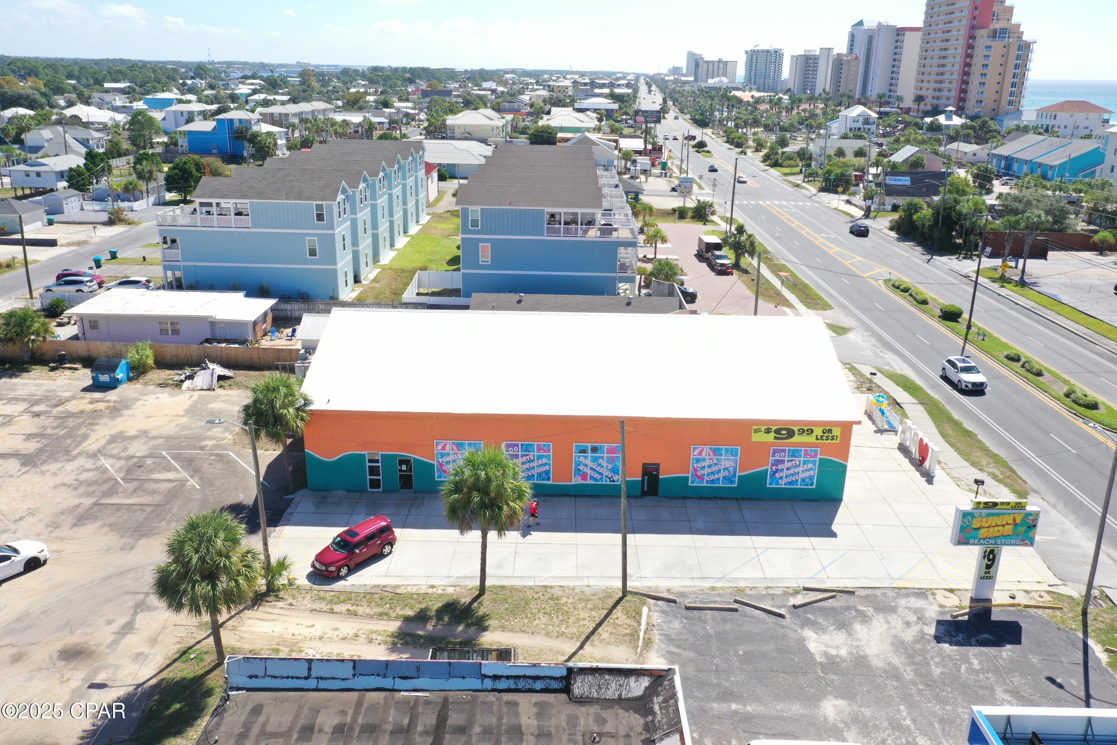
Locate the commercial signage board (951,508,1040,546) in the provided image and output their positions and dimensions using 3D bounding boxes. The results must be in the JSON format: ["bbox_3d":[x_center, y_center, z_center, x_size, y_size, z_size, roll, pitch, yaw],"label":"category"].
[{"bbox_3d":[20.682,7.289,41.116,3.781,1.920,0.448,1,19,0],"label":"commercial signage board"}]

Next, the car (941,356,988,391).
[{"bbox_3d":[33.695,-0.063,71.872,1.920,1.670,4.700,1,19,0],"label":"car"}]

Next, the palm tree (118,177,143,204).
[{"bbox_3d":[-71.330,-30.057,145.823,3.224,4.841,3.224,1,19,0],"label":"palm tree"}]

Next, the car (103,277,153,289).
[{"bbox_3d":[-46.334,-9.382,93.757,4.600,1.660,1.860,1,19,-1],"label":"car"}]

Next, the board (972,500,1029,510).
[{"bbox_3d":[19.872,5.952,39.130,2.420,0.400,0.200,1,19,-1],"label":"board"}]

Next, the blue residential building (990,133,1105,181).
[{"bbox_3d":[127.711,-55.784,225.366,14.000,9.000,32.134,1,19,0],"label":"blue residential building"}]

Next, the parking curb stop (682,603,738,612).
[{"bbox_3d":[6.964,10.707,39.454,2.396,0.155,0.175,1,19,2],"label":"parking curb stop"}]

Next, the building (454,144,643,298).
[{"bbox_3d":[-0.830,-23.113,120.513,19.154,11.990,59.998,1,19,0],"label":"building"}]

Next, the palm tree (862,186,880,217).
[{"bbox_3d":[53.650,-29.487,149.545,2.896,5.095,2.896,1,19,0],"label":"palm tree"}]

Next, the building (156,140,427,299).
[{"bbox_3d":[-32.338,-23.806,120.723,19.104,12.040,61.988,1,19,0],"label":"building"}]

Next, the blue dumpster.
[{"bbox_3d":[-33.981,0.067,65.750,2.050,1.720,1.420,3,19,5],"label":"blue dumpster"}]

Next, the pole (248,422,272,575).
[{"bbox_3d":[-13.954,6.356,40.465,0.279,8.756,0.279,1,19,0],"label":"pole"}]

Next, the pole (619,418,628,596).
[{"bbox_3d":[3.038,6.465,40.426,0.279,9.154,0.279,-2,19,1],"label":"pole"}]

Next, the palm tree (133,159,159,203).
[{"bbox_3d":[-73.811,-34.104,155.088,4.378,7.363,4.378,1,19,0],"label":"palm tree"}]

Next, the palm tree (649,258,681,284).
[{"bbox_3d":[12.515,-11.835,101.733,3.550,3.300,3.550,1,19,0],"label":"palm tree"}]

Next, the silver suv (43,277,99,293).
[{"bbox_3d":[-51.120,-9.017,90.995,5.000,1.760,1.950,1,19,1],"label":"silver suv"}]

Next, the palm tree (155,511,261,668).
[{"bbox_3d":[-13.651,8.681,34.294,3.964,6.746,3.964,1,19,0],"label":"palm tree"}]

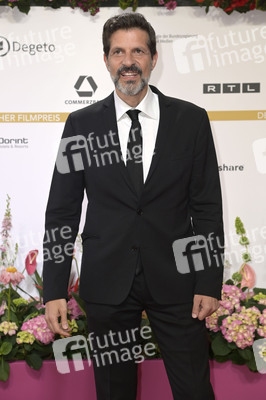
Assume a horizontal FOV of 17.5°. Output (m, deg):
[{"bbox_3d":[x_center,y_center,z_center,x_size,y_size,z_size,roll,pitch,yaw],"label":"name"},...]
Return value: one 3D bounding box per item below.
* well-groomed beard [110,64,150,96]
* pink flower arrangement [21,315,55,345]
[{"bbox_3d":[-0.008,-0.386,2.800,0.130,0.100,0.095,-1,5,5],"label":"well-groomed beard"},{"bbox_3d":[-0.351,0.479,3.200,0.132,0.115,0.120,0,3,0],"label":"pink flower arrangement"}]

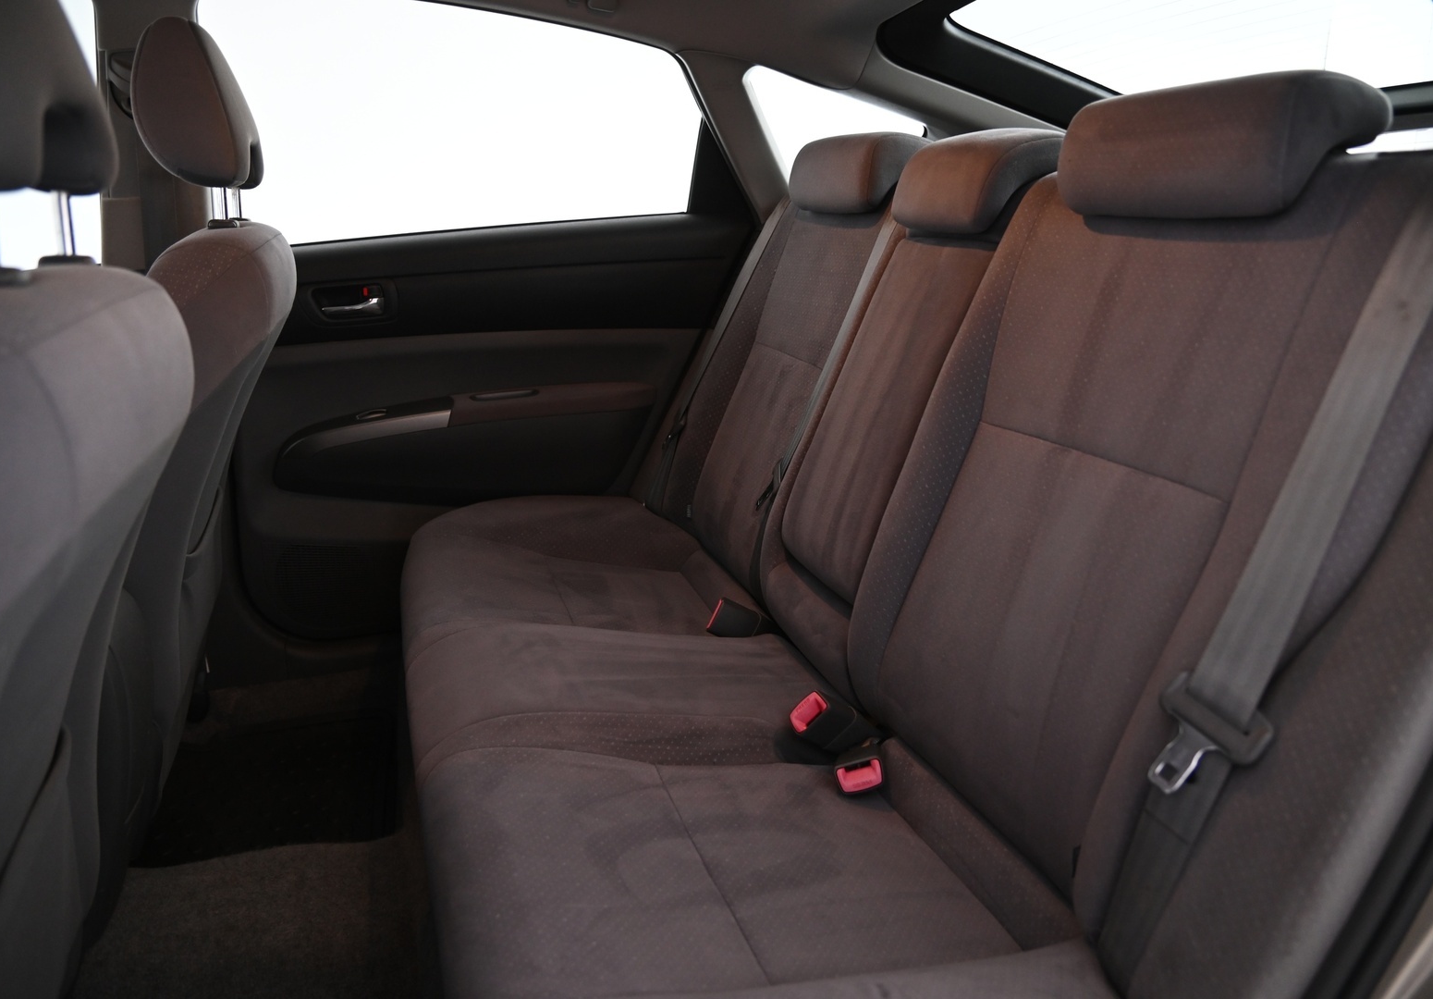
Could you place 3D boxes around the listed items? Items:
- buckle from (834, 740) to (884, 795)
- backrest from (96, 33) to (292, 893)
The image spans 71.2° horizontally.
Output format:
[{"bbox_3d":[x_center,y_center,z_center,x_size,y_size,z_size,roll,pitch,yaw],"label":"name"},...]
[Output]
[{"bbox_3d":[0.143,0.269,1.005,0.044,0.030,0.060,-22,0,20],"label":"buckle"},{"bbox_3d":[-0.670,-0.105,1.228,0.260,0.890,0.500,11,12,-22],"label":"backrest"}]

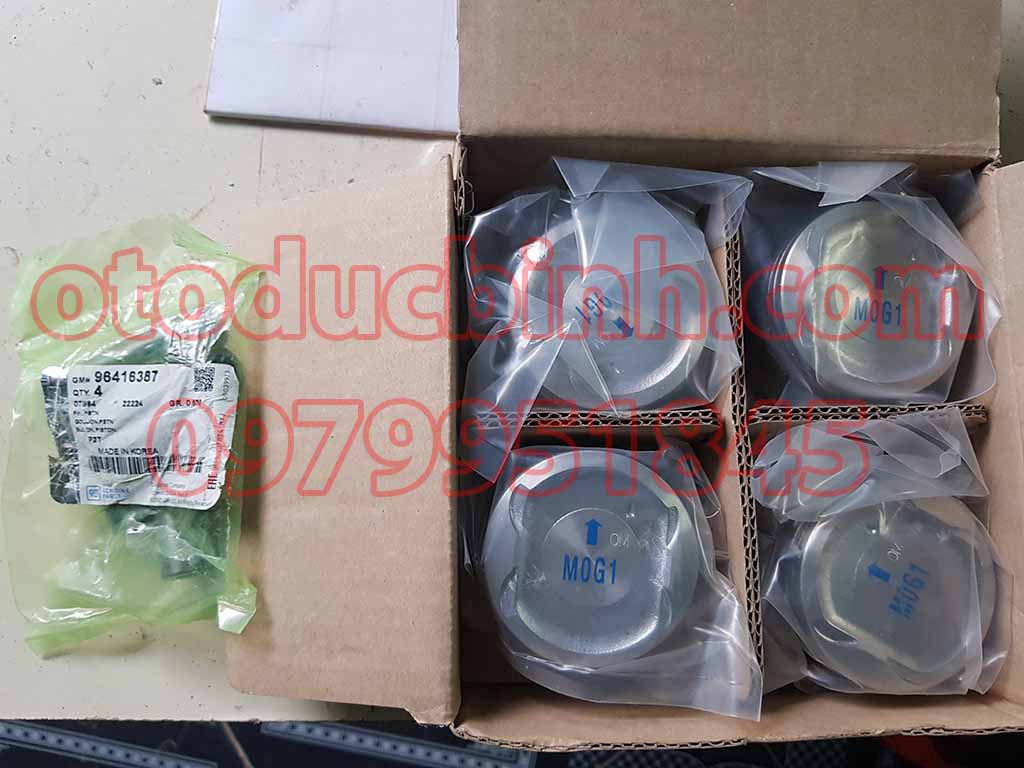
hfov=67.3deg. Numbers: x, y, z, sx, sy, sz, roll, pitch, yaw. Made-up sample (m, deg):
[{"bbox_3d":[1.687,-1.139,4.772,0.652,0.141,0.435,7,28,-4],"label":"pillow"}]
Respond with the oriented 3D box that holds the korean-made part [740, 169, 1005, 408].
[{"bbox_3d":[0.139,-0.035,0.328,0.096,0.067,0.093,0,83,-6],"label":"korean-made part"}]

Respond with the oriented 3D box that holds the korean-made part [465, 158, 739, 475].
[{"bbox_3d":[0.032,-0.027,0.315,0.104,0.068,0.106,0,83,-6],"label":"korean-made part"}]

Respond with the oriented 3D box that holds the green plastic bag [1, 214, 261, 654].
[{"bbox_3d":[-0.155,0.018,0.312,0.095,0.033,0.171,0,83,-6],"label":"green plastic bag"}]

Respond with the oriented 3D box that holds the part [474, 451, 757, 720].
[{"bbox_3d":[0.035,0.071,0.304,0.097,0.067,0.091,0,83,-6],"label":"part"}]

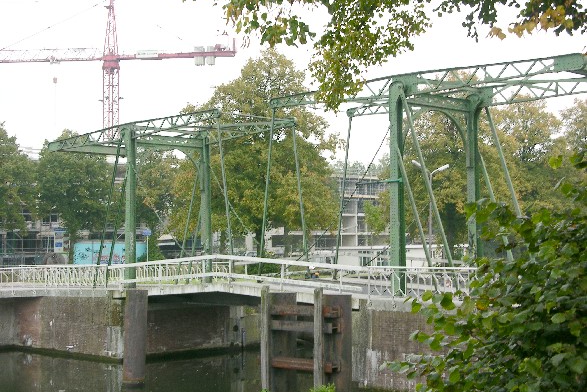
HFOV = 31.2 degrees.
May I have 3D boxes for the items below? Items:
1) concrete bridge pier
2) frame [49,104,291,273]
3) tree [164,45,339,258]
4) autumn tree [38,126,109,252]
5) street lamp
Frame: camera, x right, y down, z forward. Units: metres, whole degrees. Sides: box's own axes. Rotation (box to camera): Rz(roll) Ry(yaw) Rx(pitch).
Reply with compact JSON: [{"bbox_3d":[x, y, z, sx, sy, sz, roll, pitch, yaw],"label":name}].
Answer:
[{"bbox_3d":[-5.846,5.274,39.273,0.810,3.625,0.810,4,-4,-43],"label":"concrete bridge pier"},{"bbox_3d":[-6.143,0.504,50.004,4.851,7.488,14.097,2,-4,-43],"label":"frame"},{"bbox_3d":[-2.506,-2.320,69.615,11.400,15.026,11.000,-1,-3,0],"label":"tree"},{"bbox_3d":[-15.844,0.464,75.733,5.400,10.415,5.400,-1,-3,0],"label":"autumn tree"},{"bbox_3d":[9.201,1.448,69.815,3.600,7.235,0.350,2,-4,-43],"label":"street lamp"}]

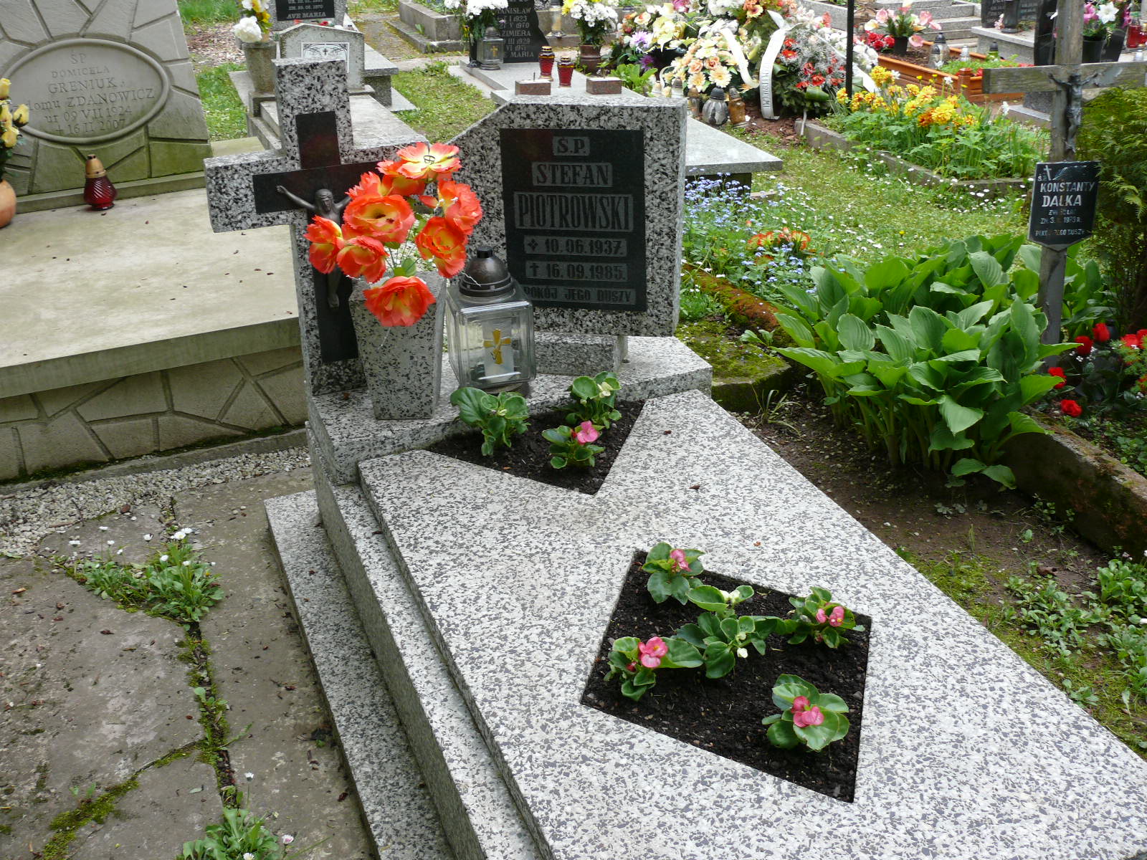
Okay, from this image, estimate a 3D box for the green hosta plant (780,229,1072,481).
[{"bbox_3d":[0.855,-0.165,2.840,0.700,0.440,0.620,6,26,17],"label":"green hosta plant"}]

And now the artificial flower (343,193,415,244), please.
[{"bbox_3d":[-0.361,-0.395,2.160,0.130,0.100,0.078,-6,-8,-8],"label":"artificial flower"}]

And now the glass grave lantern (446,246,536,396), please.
[{"bbox_3d":[-0.177,-0.229,2.421,0.152,0.305,0.152,-8,27,-13],"label":"glass grave lantern"}]

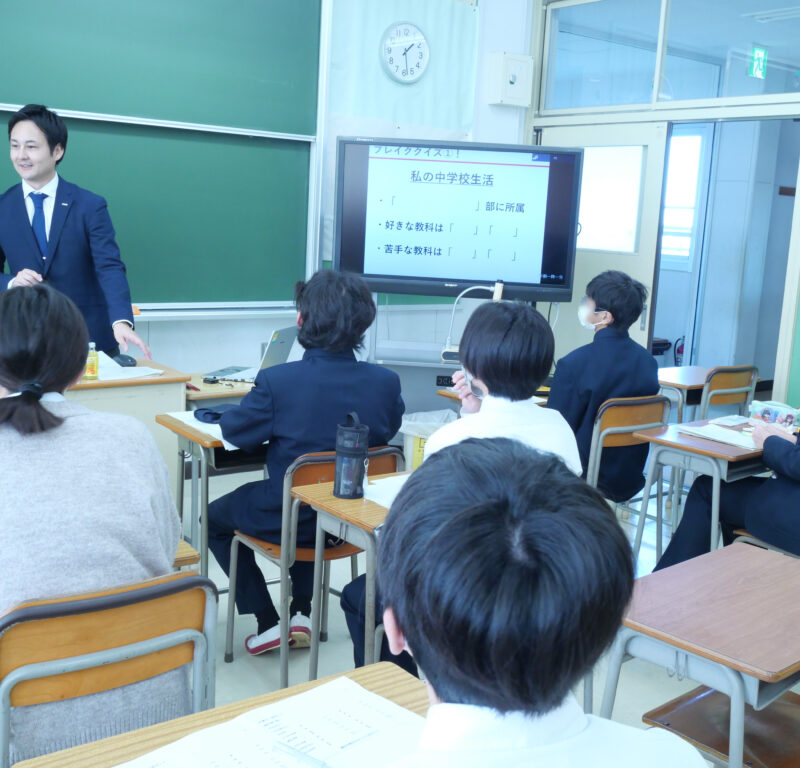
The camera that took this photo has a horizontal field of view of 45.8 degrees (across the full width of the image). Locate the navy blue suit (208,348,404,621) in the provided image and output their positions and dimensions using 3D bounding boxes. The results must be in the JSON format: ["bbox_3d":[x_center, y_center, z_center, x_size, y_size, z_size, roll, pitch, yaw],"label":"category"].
[{"bbox_3d":[-0.309,0.322,2.858,0.520,0.920,0.580,-4,12,-33],"label":"navy blue suit"}]

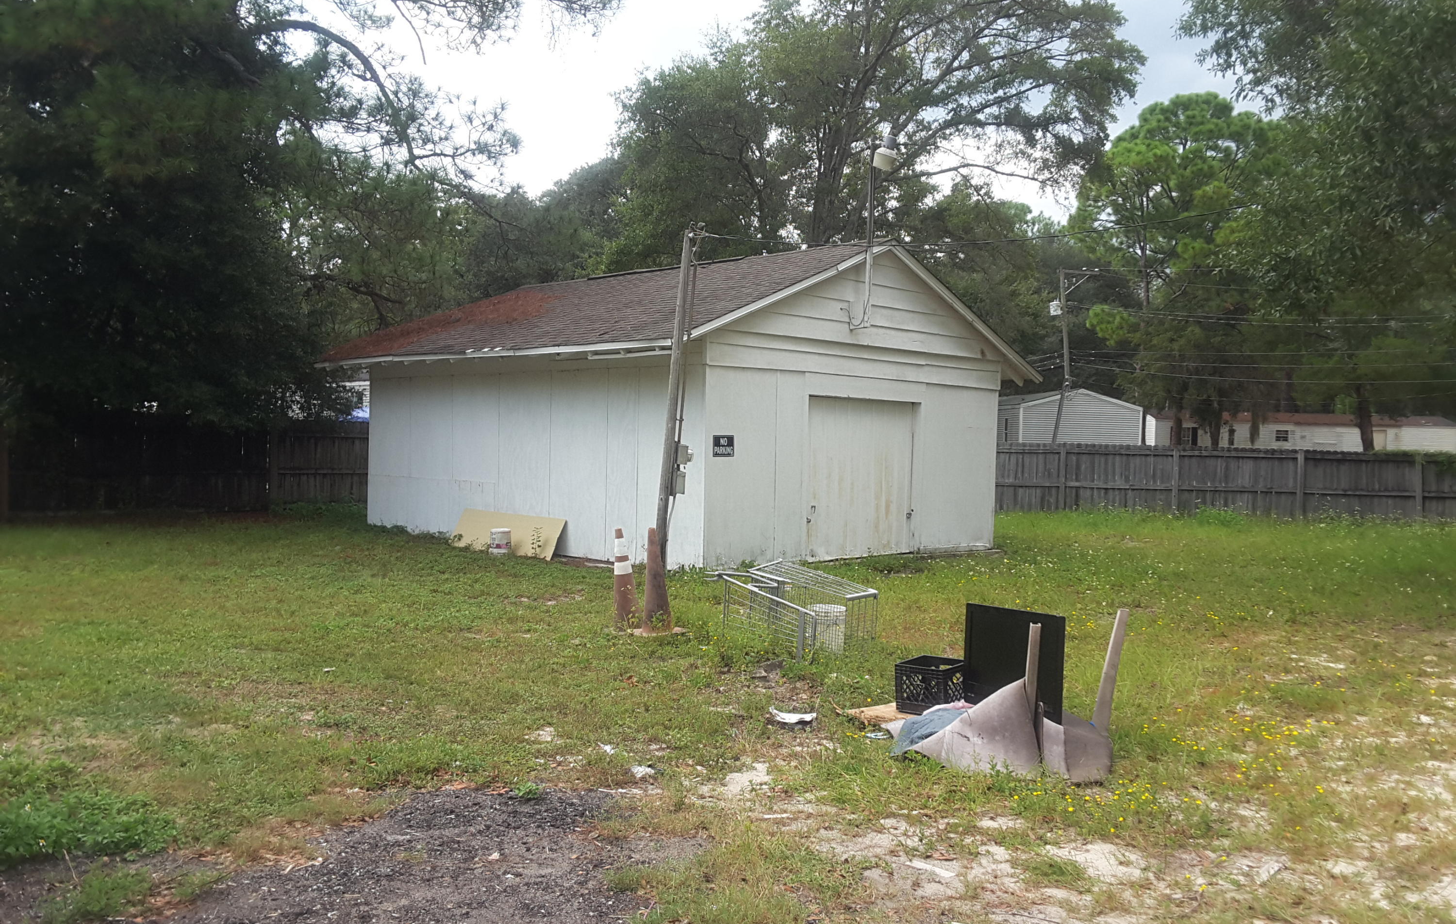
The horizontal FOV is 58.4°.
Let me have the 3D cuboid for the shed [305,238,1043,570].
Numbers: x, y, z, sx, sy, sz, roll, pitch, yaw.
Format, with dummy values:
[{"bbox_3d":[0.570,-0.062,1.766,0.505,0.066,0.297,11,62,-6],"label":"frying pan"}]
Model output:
[{"bbox_3d":[-0.868,-0.904,20.719,8.590,4.310,7.690,2,1,45],"label":"shed"}]

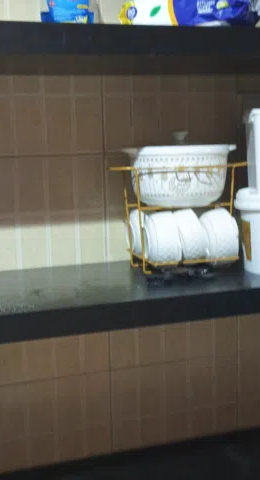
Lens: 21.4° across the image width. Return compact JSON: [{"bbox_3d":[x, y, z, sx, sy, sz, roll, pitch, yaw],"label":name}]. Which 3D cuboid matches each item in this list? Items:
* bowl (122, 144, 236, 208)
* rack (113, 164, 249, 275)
[{"bbox_3d":[0.102,-0.124,1.347,0.240,0.112,0.189,-4,9,-19],"label":"bowl"},{"bbox_3d":[0.102,-0.048,1.357,0.293,0.203,0.194,-4,9,-19],"label":"rack"}]

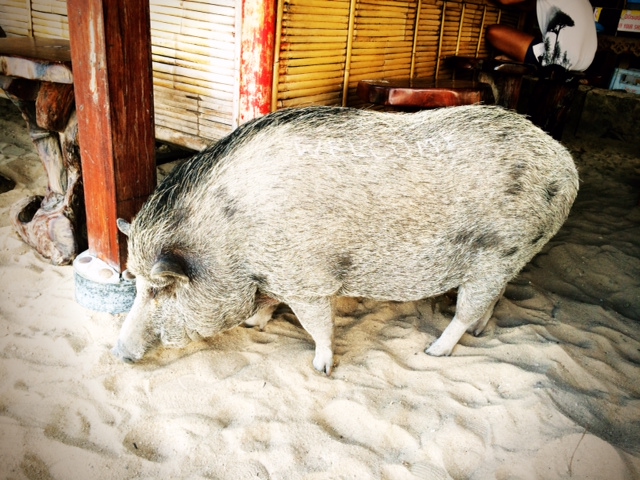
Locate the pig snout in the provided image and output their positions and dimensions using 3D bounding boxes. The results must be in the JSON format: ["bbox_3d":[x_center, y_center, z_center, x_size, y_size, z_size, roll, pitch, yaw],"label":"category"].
[{"bbox_3d":[-0.487,0.287,1.395,0.060,0.045,0.068,32,-11,-23],"label":"pig snout"}]

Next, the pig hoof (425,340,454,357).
[{"bbox_3d":[0.341,0.311,1.584,0.066,0.036,0.045,-1,22,-14],"label":"pig hoof"}]

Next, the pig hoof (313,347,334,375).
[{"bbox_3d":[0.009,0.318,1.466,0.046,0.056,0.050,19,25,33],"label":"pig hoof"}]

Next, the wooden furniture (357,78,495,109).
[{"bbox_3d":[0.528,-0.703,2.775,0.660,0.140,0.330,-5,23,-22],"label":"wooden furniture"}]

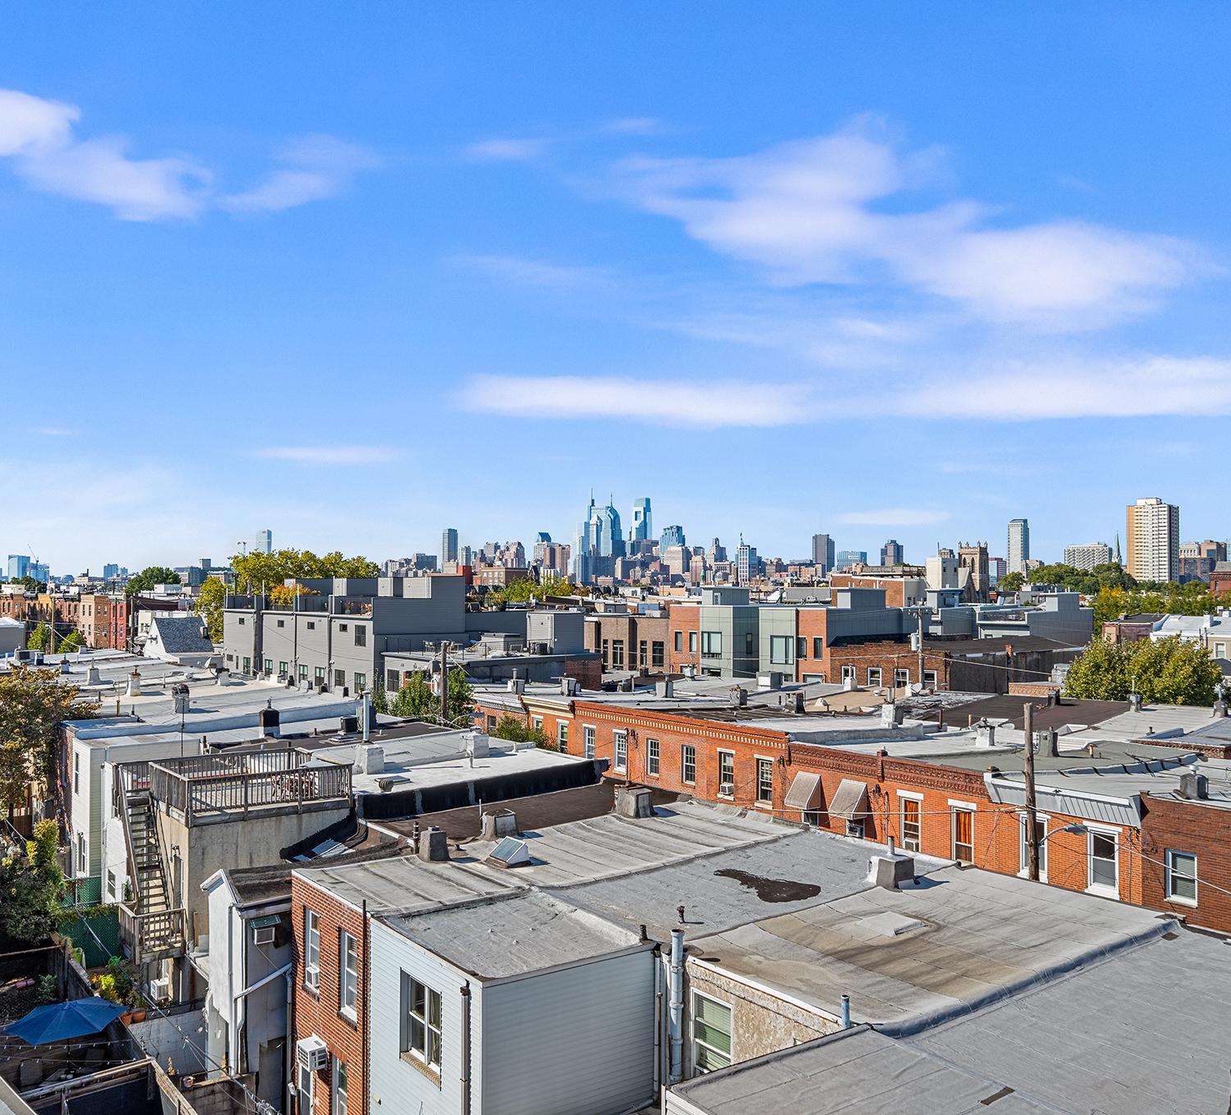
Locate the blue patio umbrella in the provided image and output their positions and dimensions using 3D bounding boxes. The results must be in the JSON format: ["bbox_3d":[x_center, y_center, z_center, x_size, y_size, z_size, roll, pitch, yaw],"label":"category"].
[{"bbox_3d":[-13.075,11.775,26.500,2.750,2.450,2.750,1,-2,-37],"label":"blue patio umbrella"}]

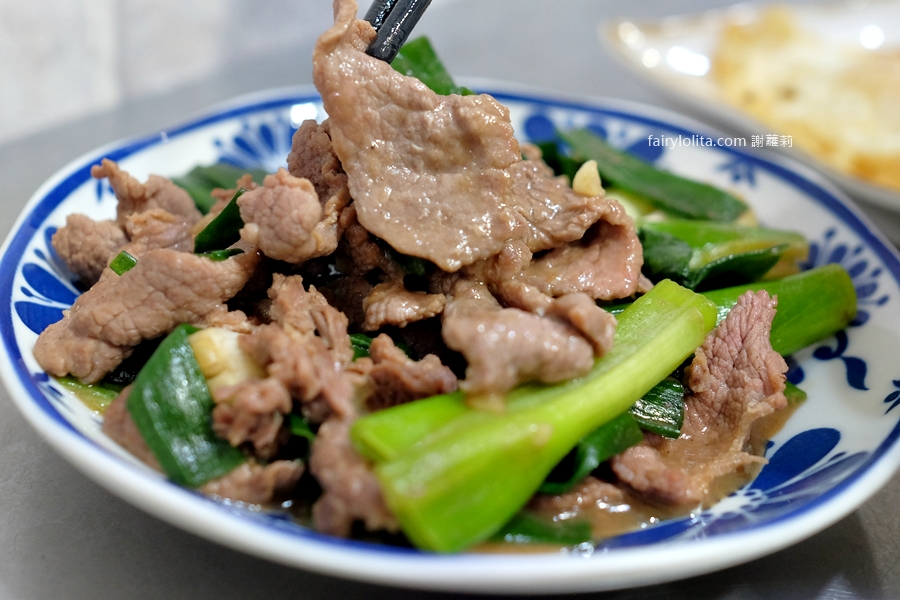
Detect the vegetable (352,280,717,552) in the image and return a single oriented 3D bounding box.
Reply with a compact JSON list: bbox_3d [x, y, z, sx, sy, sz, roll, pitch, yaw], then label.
[{"bbox_3d":[0.019,0.020,0.171,0.076,0.015,0.023,-26,43,-34],"label":"vegetable"}]

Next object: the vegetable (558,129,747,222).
[{"bbox_3d":[0.063,-0.038,0.271,0.058,0.008,0.015,27,48,22],"label":"vegetable"}]

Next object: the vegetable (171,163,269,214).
[{"bbox_3d":[-0.065,-0.031,0.246,0.028,0.009,0.018,-4,33,-12],"label":"vegetable"}]

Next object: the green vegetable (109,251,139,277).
[{"bbox_3d":[-0.073,-0.008,0.197,0.006,0.004,0.005,-11,35,-22],"label":"green vegetable"}]

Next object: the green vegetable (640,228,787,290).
[{"bbox_3d":[0.068,-0.010,0.226,0.036,0.012,0.014,4,32,0],"label":"green vegetable"}]

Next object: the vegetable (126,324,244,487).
[{"bbox_3d":[-0.049,0.020,0.163,0.019,0.011,0.028,-27,57,-22],"label":"vegetable"}]

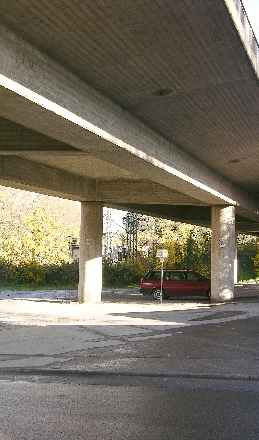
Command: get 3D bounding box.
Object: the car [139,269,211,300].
[{"bbox_3d":[2.701,3.267,29.776,4.500,1.450,1.700,1,-4,-4],"label":"car"}]

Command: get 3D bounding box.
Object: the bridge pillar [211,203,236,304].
[{"bbox_3d":[4.388,1.557,27.700,0.830,4.500,0.830,2,-5,-16],"label":"bridge pillar"}]

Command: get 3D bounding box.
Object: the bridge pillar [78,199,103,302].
[{"bbox_3d":[-1.713,1.419,26.400,0.830,4.470,0.830,2,-5,-16],"label":"bridge pillar"}]

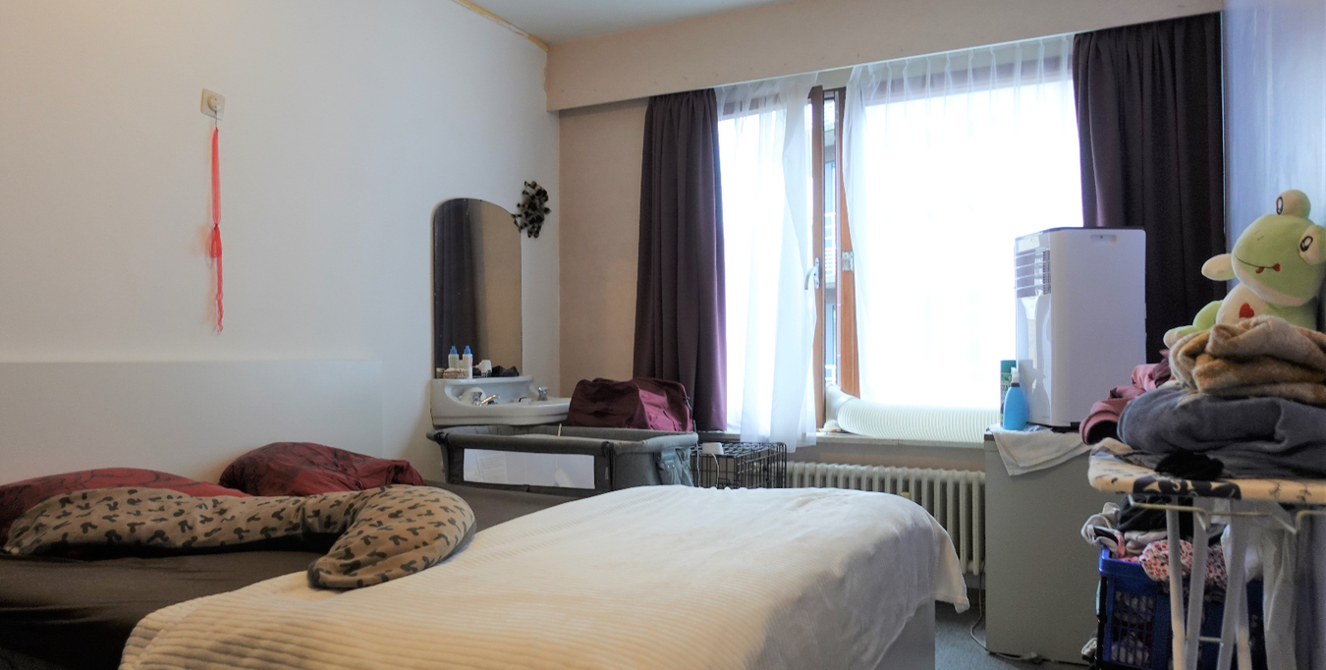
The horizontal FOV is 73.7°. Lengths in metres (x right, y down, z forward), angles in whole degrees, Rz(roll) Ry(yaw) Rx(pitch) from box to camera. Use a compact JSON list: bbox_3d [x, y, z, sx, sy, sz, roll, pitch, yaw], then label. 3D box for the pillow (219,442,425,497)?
[{"bbox_3d":[-1.048,0.440,2.855,0.515,0.223,0.693,0,-1,27],"label":"pillow"}]

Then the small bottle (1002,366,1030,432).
[{"bbox_3d":[1.272,0.232,3.188,0.084,0.233,0.069,1,-1,-37],"label":"small bottle"}]

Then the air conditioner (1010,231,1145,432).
[{"bbox_3d":[1.520,-0.013,3.269,0.332,0.713,0.297,0,-1,-3],"label":"air conditioner"}]

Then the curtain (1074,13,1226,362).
[{"bbox_3d":[1.800,-0.371,3.283,0.495,1.624,0.129,0,-1,27],"label":"curtain"}]

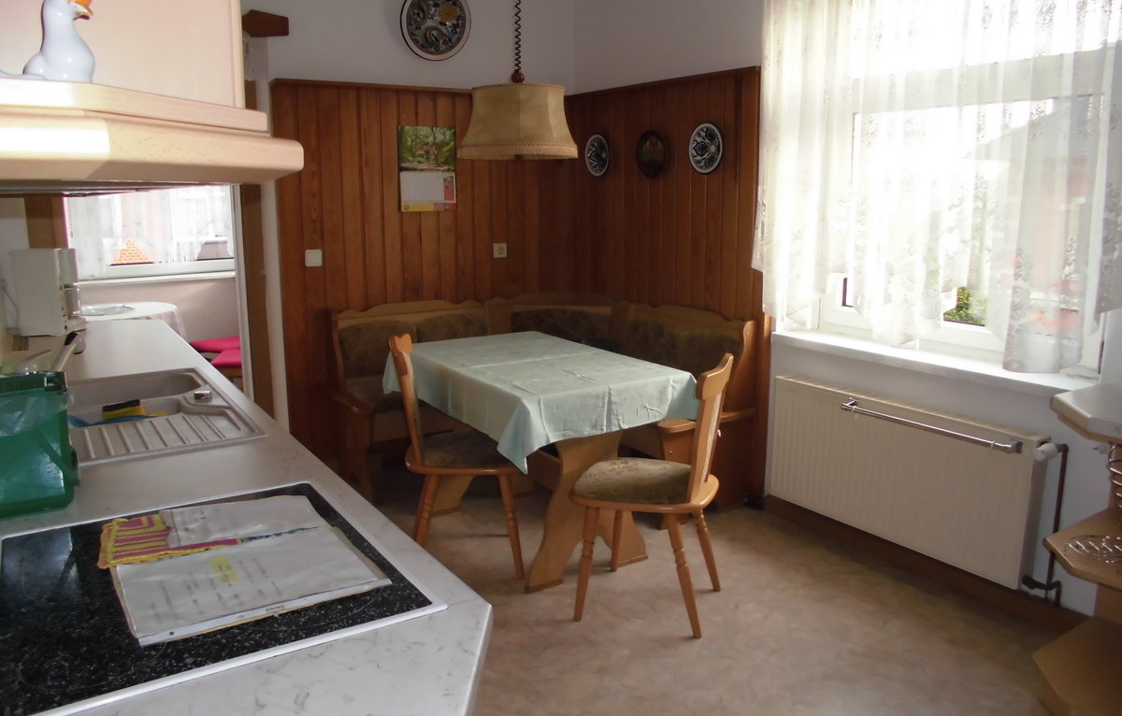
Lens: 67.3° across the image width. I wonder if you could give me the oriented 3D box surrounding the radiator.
[{"bbox_3d":[1.245,0.425,3.202,0.100,0.520,1.100,-7,14,-32],"label":"radiator"}]

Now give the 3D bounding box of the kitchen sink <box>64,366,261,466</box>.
[{"bbox_3d":[-1.139,0.211,2.227,0.500,0.160,0.890,-7,14,-32],"label":"kitchen sink"}]

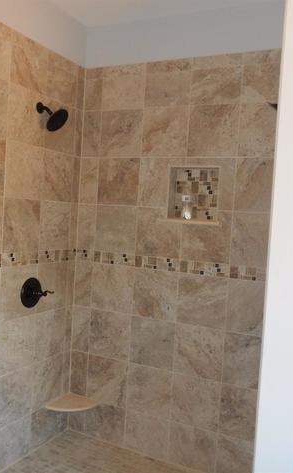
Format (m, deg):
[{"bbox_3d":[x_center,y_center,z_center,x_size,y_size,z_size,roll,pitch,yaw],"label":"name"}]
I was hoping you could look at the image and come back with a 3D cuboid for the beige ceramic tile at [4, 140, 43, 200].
[{"bbox_3d":[-0.695,-0.368,2.603,0.012,0.306,0.303,4,2,26],"label":"beige ceramic tile"}]

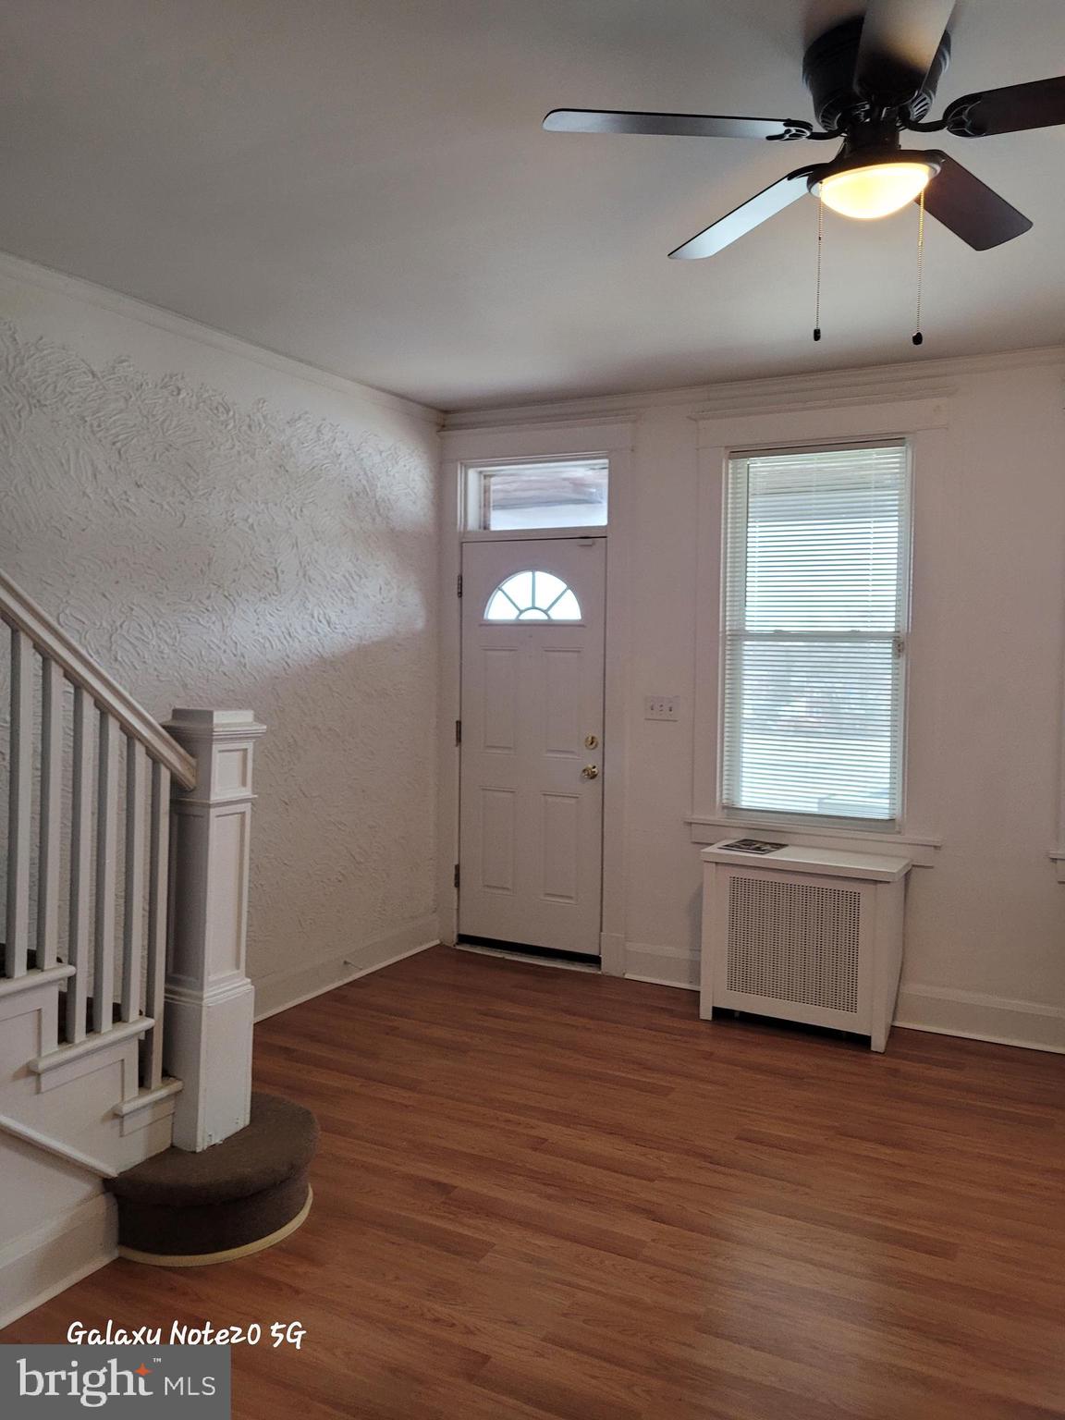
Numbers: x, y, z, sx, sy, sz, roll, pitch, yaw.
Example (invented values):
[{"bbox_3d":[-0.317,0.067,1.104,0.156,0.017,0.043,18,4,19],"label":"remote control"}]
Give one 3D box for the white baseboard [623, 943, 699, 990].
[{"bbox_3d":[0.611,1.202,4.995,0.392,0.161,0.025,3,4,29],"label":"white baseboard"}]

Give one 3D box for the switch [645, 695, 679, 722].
[{"bbox_3d":[0.596,-0.007,4.950,0.159,0.113,0.018,3,4,29],"label":"switch"}]

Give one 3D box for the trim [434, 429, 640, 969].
[{"bbox_3d":[-0.013,-0.072,5.281,1.067,2.655,0.080,3,4,29],"label":"trim"}]

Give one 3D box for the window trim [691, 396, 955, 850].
[{"bbox_3d":[1.191,-0.331,4.596,1.090,1.919,0.080,3,4,29],"label":"window trim"}]

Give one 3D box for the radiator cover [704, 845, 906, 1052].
[{"bbox_3d":[1.129,0.964,4.458,0.790,0.714,0.305,3,4,29],"label":"radiator cover"}]

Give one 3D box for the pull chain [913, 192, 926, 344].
[{"bbox_3d":[0.780,-0.893,2.145,0.018,0.318,0.018,3,4,29],"label":"pull chain"}]

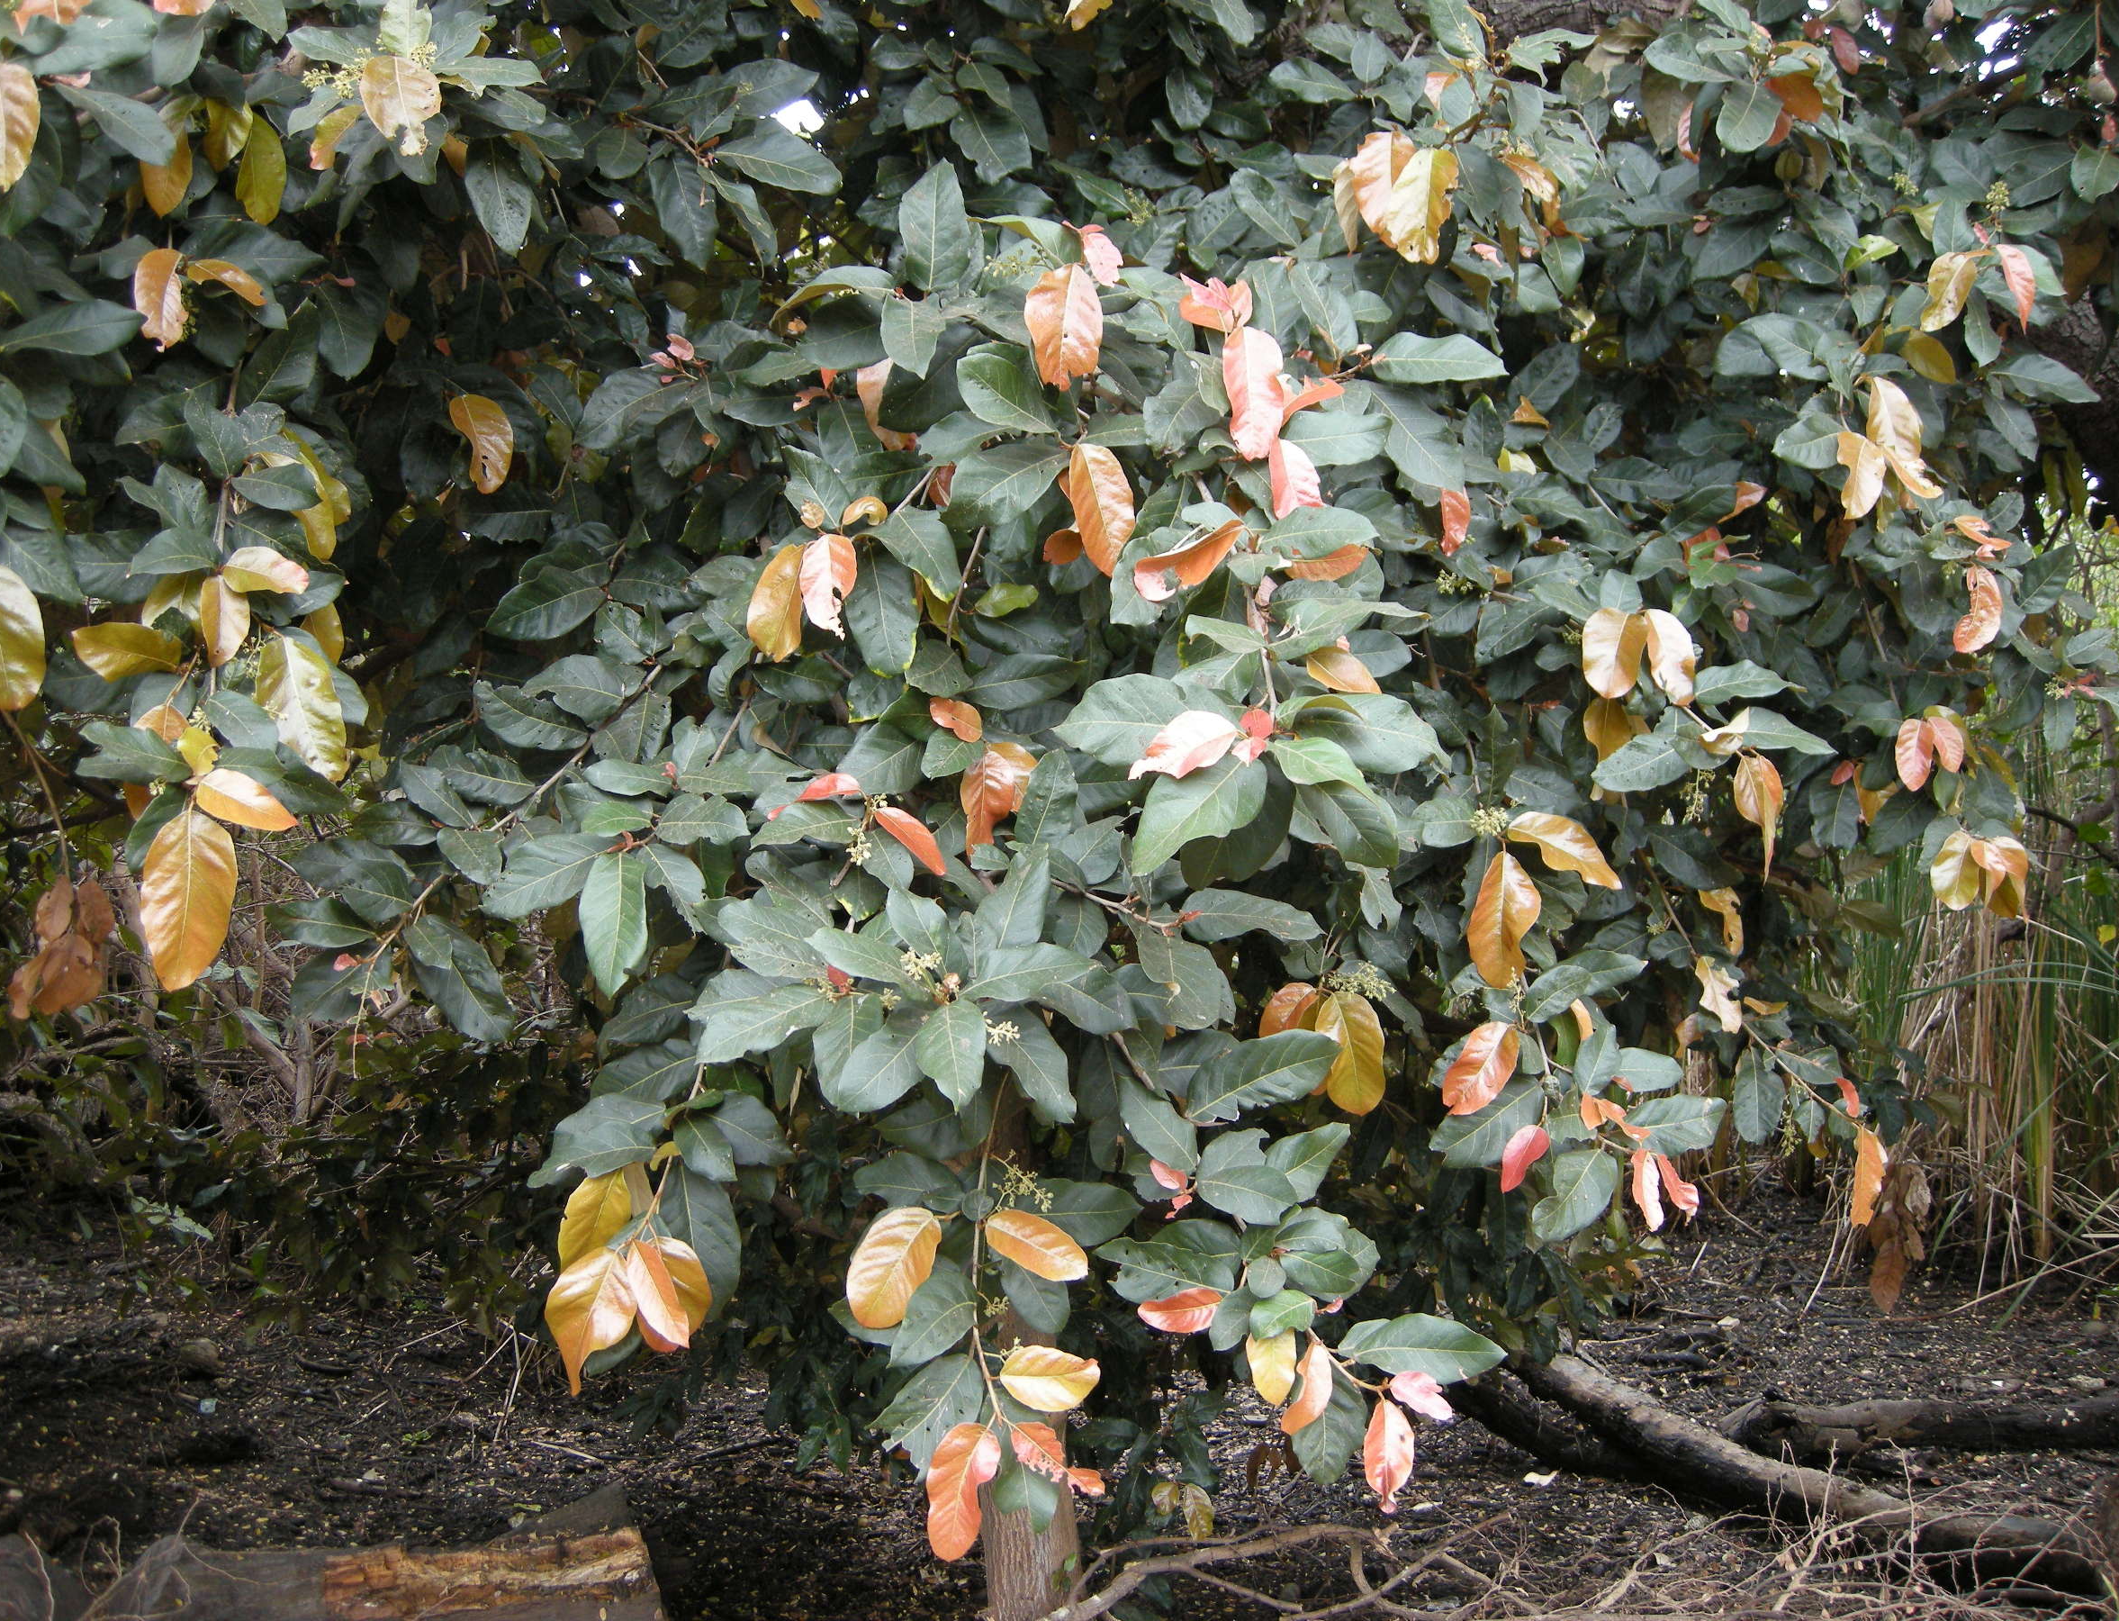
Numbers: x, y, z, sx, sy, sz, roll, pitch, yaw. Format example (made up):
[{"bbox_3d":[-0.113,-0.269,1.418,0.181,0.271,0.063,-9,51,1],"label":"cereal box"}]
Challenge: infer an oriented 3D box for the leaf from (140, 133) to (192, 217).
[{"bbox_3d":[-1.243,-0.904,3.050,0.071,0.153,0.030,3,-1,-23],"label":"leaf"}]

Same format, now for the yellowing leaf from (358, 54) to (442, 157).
[{"bbox_3d":[-0.831,-0.886,2.750,0.093,0.131,0.040,-11,-2,-13],"label":"yellowing leaf"}]

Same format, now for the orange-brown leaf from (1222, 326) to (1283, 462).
[{"bbox_3d":[0.229,-0.495,2.600,0.064,0.161,0.040,-8,-8,6],"label":"orange-brown leaf"}]

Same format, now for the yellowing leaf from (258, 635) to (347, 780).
[{"bbox_3d":[-0.902,-0.121,2.600,0.088,0.188,0.045,-21,-11,-17],"label":"yellowing leaf"}]

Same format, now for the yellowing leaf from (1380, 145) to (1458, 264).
[{"bbox_3d":[0.494,-0.832,3.000,0.096,0.177,0.045,15,-7,11],"label":"yellowing leaf"}]

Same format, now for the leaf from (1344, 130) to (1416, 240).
[{"bbox_3d":[0.449,-0.855,3.000,0.097,0.160,0.035,2,-4,8],"label":"leaf"}]

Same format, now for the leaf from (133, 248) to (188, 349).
[{"bbox_3d":[-1.202,-0.690,2.950,0.064,0.139,0.030,5,-10,-23],"label":"leaf"}]

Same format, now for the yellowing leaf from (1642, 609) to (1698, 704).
[{"bbox_3d":[0.810,-0.204,2.900,0.058,0.138,0.040,-14,-22,26],"label":"yellowing leaf"}]

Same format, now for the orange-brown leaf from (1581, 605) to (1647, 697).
[{"bbox_3d":[0.735,-0.209,2.900,0.088,0.128,0.045,4,-14,15],"label":"orange-brown leaf"}]

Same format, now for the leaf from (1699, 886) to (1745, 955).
[{"bbox_3d":[0.983,0.166,3.250,0.043,0.118,0.030,-28,-30,14],"label":"leaf"}]

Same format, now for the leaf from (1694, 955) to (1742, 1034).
[{"bbox_3d":[0.981,0.274,3.250,0.055,0.130,0.030,-28,-32,13],"label":"leaf"}]

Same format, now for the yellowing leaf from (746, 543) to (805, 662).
[{"bbox_3d":[-0.350,-0.257,2.700,0.058,0.147,0.040,11,-12,12],"label":"yellowing leaf"}]

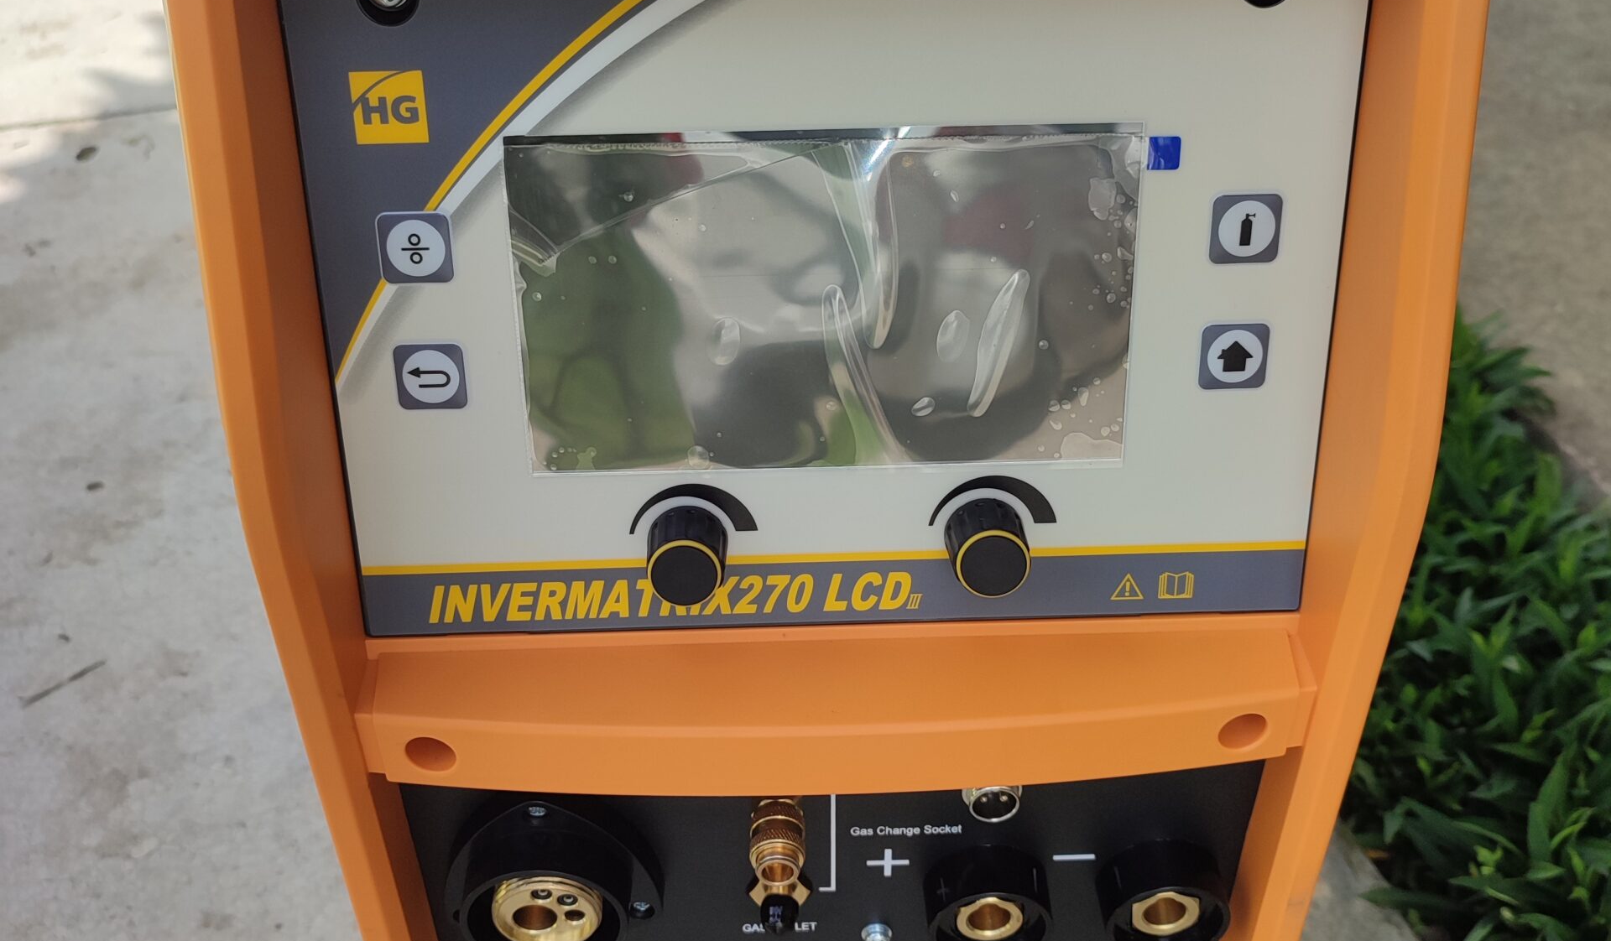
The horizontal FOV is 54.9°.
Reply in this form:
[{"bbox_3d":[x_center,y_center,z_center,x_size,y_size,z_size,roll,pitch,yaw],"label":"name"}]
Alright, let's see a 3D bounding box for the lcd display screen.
[{"bbox_3d":[0.006,-0.043,0.412,0.163,0.093,0.003,-1,22,-1],"label":"lcd display screen"}]

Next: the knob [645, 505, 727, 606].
[{"bbox_3d":[-0.033,0.024,0.428,0.022,0.022,0.021,-1,22,-1],"label":"knob"}]

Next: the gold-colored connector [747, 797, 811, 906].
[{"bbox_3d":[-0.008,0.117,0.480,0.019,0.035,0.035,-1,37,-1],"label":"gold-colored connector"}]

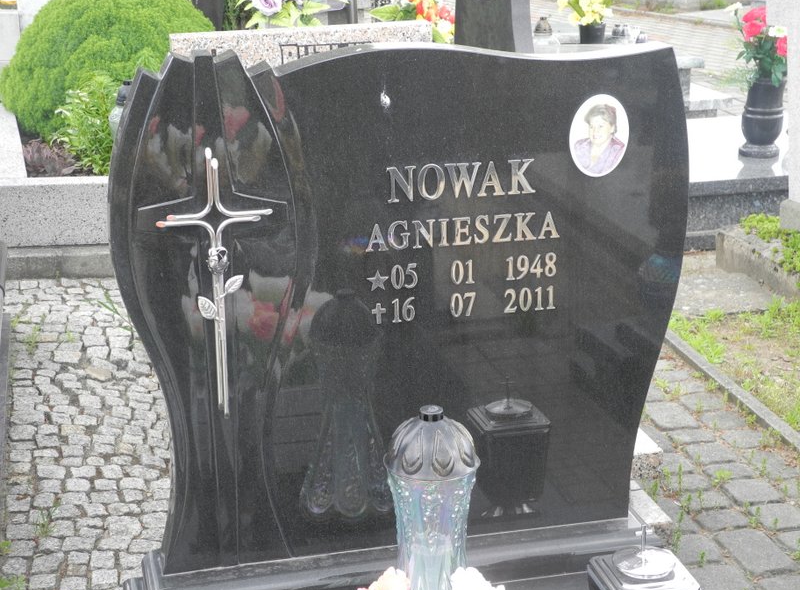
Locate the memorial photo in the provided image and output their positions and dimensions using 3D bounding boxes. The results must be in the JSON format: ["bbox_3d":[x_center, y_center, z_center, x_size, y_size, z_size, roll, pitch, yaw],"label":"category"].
[{"bbox_3d":[0.291,-0.233,2.297,0.091,0.122,0.010,-5,17,-13],"label":"memorial photo"}]

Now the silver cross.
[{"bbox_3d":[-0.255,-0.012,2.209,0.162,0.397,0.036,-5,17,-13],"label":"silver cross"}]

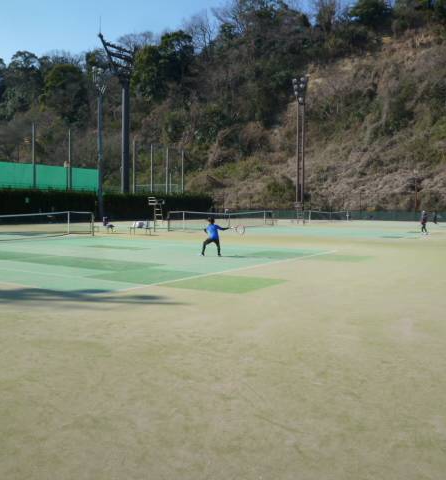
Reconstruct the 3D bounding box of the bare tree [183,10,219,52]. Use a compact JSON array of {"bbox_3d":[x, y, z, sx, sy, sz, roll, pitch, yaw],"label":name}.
[{"bbox_3d":[-5.875,-54.178,140.000,9.000,12.000,9.000,1,4,0],"label":"bare tree"}]

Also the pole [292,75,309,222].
[{"bbox_3d":[9.155,-10.852,63.053,1.600,16.800,0.900,3,4,32],"label":"pole"}]

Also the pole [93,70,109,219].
[{"bbox_3d":[-11.494,-8.998,50.523,0.900,14.200,1.250,3,4,32],"label":"pole"}]

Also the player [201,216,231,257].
[{"bbox_3d":[-0.210,-0.098,15.000,0.800,1.140,0.550,0,4,-11],"label":"player"}]

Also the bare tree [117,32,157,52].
[{"bbox_3d":[-23.121,-52.867,145.000,11.000,8.000,10.000,1,4,0],"label":"bare tree"}]

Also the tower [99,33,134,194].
[{"bbox_3d":[-13.981,-14.821,71.063,2.200,23.200,5.000,3,4,32],"label":"tower"}]

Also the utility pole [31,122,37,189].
[{"bbox_3d":[-20.045,-7.342,56.934,0.260,9.900,0.260,3,4,32],"label":"utility pole"}]

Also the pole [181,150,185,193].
[{"bbox_3d":[-6.018,-8.697,81.113,0.240,9.900,0.240,3,4,32],"label":"pole"}]

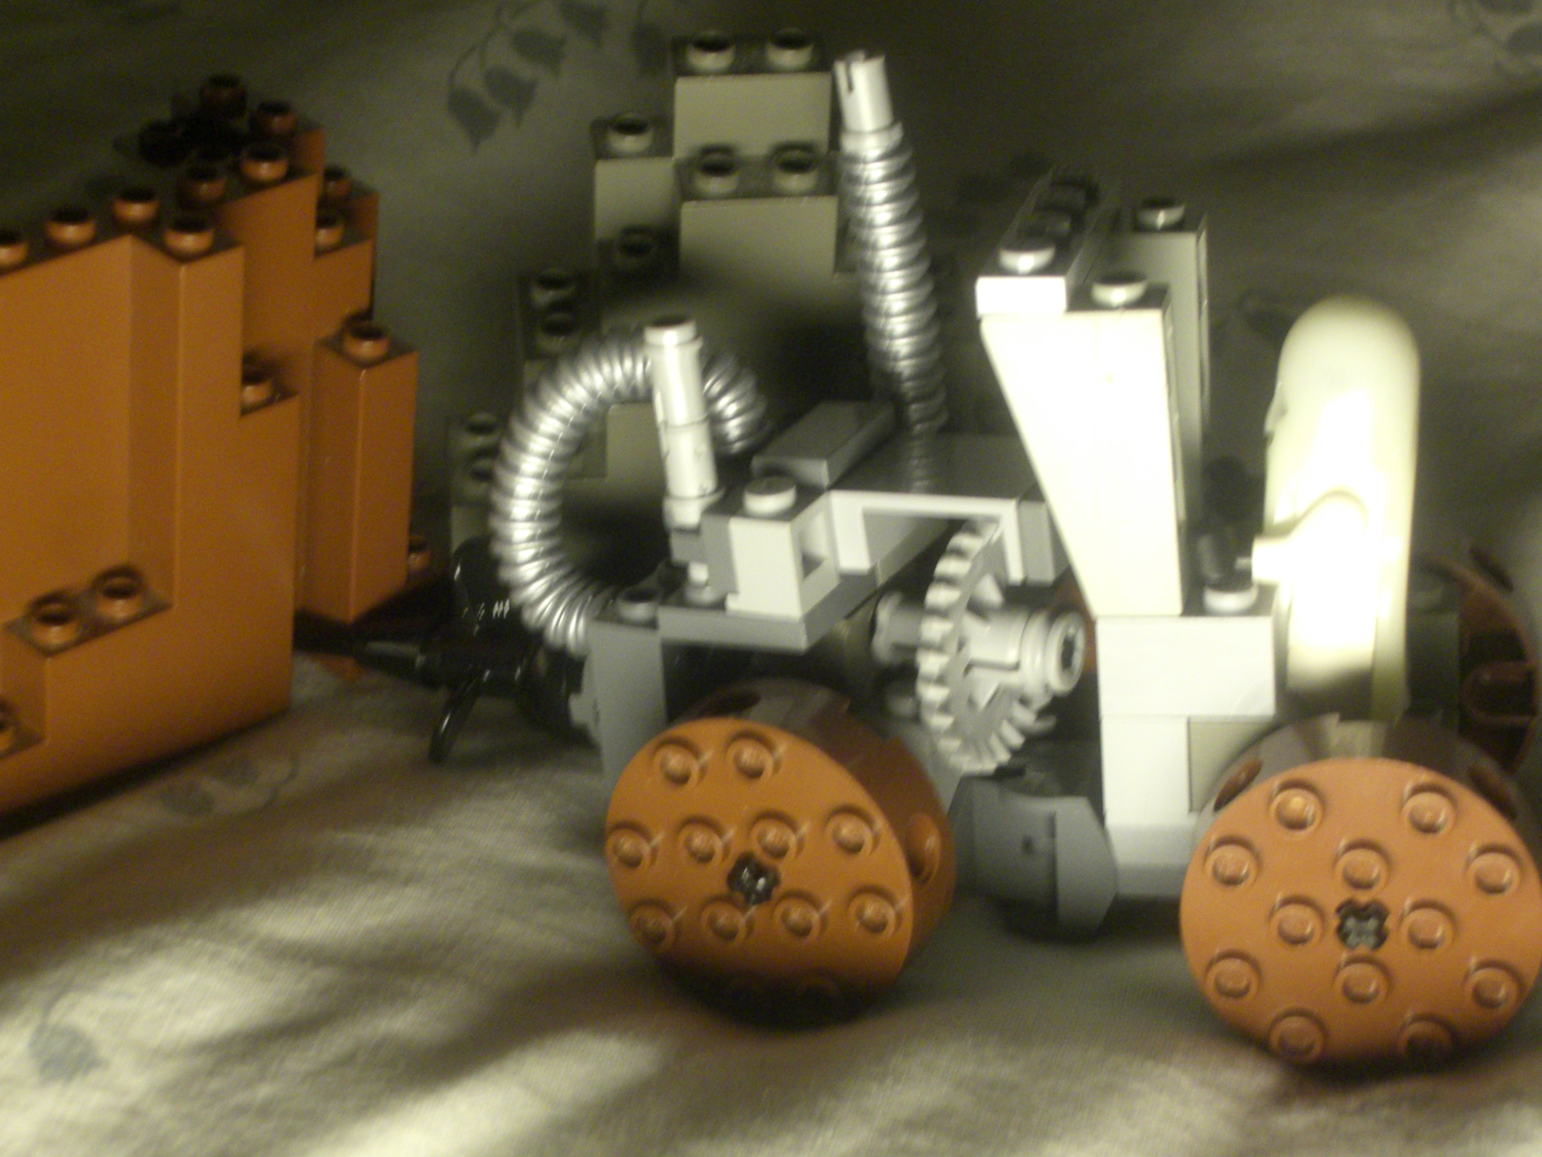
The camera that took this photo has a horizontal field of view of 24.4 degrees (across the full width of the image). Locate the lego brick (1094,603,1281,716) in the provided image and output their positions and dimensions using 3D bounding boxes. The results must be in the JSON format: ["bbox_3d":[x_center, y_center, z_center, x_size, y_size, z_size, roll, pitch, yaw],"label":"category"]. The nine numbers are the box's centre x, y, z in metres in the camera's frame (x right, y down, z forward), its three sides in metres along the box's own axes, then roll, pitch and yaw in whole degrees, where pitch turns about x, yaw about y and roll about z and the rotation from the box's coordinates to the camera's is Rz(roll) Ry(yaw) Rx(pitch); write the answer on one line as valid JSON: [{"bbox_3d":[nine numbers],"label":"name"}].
[{"bbox_3d":[0.038,0.006,0.325,0.016,0.010,0.008,-1,20,15],"label":"lego brick"}]

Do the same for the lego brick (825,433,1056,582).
[{"bbox_3d":[0.020,-0.007,0.344,0.023,0.008,0.016,3,23,28],"label":"lego brick"}]

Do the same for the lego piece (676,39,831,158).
[{"bbox_3d":[-0.002,-0.050,0.368,0.016,0.010,0.008,-3,42,-6],"label":"lego piece"}]

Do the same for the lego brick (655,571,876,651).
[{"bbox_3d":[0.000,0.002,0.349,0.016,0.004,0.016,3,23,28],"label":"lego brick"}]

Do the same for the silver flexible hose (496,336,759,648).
[{"bbox_3d":[-0.014,-0.009,0.353,0.028,0.031,0.012,-6,20,-1],"label":"silver flexible hose"}]

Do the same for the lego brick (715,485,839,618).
[{"bbox_3d":[0.001,-0.003,0.342,0.008,0.011,0.008,3,23,28],"label":"lego brick"}]

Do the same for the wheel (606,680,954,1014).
[{"bbox_3d":[0.000,0.026,0.333,0.032,0.032,0.011,3,23,28],"label":"wheel"}]

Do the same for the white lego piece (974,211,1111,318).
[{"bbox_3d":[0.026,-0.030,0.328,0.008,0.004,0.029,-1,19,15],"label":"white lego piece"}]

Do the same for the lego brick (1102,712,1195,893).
[{"bbox_3d":[0.036,0.020,0.332,0.008,0.017,0.008,-1,19,15],"label":"lego brick"}]

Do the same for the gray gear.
[{"bbox_3d":[0.024,0.006,0.343,0.011,0.025,0.025,7,26,28],"label":"gray gear"}]

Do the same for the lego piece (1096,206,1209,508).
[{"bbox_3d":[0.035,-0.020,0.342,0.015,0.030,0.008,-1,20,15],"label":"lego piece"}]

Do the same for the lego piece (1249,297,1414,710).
[{"bbox_3d":[0.052,-0.006,0.330,0.015,0.042,0.020,4,21,13],"label":"lego piece"}]

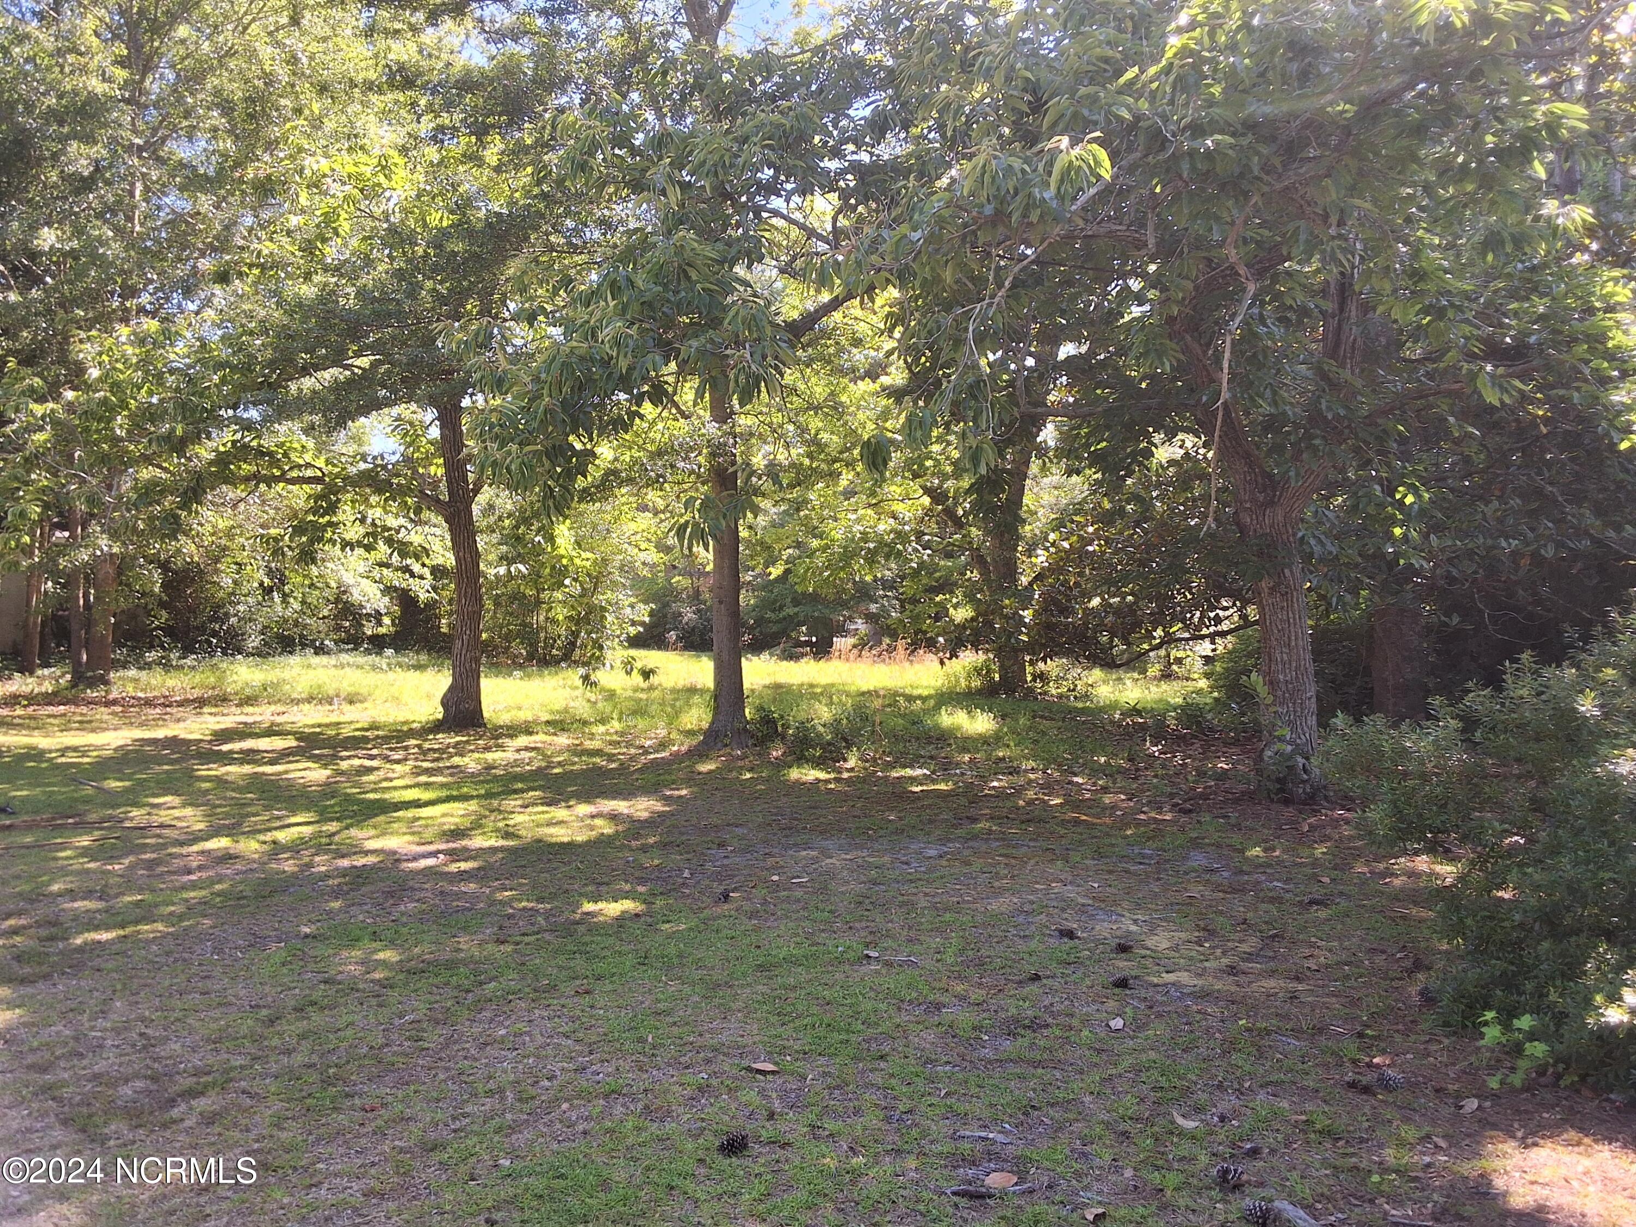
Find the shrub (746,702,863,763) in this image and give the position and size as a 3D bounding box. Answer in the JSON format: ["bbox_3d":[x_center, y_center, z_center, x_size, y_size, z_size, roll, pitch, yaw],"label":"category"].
[{"bbox_3d":[-0.150,1.250,13.900,1.250,0.640,1.000,0,0,0],"label":"shrub"}]

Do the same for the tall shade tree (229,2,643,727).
[{"bbox_3d":[-4.950,-3.250,17.200,5.400,9.500,5.000,0,0,0],"label":"tall shade tree"}]

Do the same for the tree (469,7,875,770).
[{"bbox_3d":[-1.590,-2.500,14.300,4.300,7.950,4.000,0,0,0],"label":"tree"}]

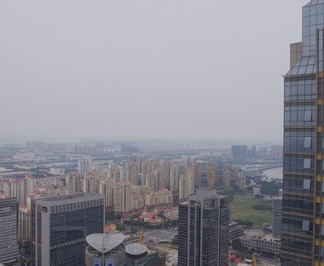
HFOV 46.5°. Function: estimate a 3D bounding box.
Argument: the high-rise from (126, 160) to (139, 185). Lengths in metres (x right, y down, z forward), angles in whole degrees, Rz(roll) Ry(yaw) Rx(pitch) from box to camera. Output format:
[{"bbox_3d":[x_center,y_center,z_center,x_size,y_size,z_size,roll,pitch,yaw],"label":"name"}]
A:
[{"bbox_3d":[-84.000,117.590,1085.000,30.000,75.000,16.000,1,-1,-41],"label":"high-rise"}]

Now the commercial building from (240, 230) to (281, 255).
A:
[{"bbox_3d":[134.000,144.180,490.000,52.000,15.500,42.000,0,-1,22],"label":"commercial building"}]

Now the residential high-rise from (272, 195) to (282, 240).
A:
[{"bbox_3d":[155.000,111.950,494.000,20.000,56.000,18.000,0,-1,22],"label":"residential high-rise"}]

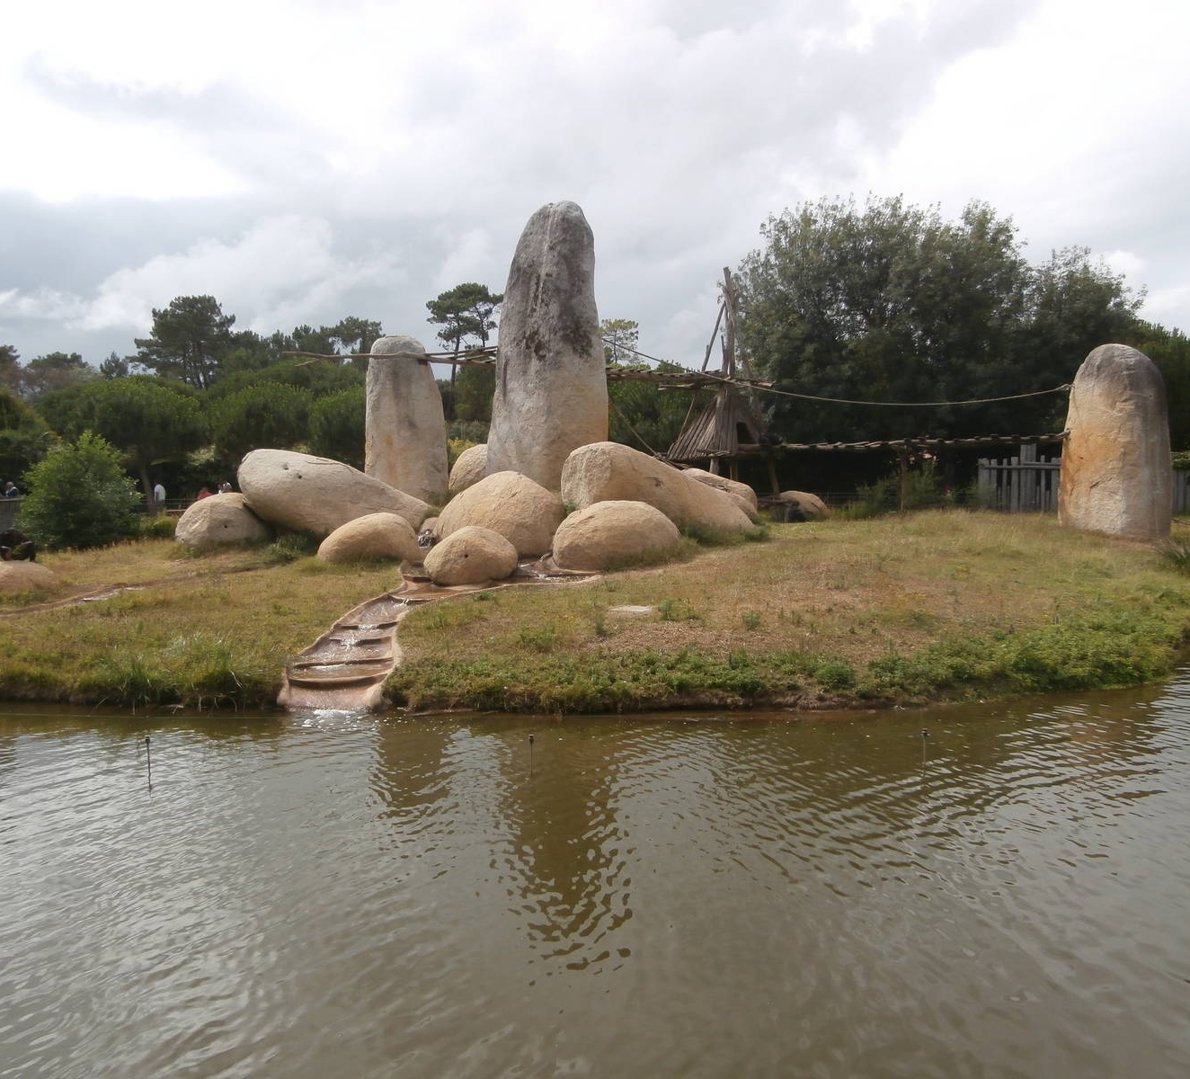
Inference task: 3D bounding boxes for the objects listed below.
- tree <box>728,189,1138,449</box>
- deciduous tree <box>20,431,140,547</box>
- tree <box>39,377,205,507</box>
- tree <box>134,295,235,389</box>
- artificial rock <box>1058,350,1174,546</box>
[{"bbox_3d":[14.632,-7.711,43.638,16.730,13.180,14.000,0,3,0],"label":"tree"},{"bbox_3d":[-14.450,-1.372,28.000,3.350,3.300,3.100,-3,4,-27],"label":"deciduous tree"},{"bbox_3d":[-23.271,-4.721,49.000,8.100,6.500,7.300,-3,4,-25],"label":"tree"},{"bbox_3d":[-27.742,-8.830,67.613,6.400,14.930,6.500,0,3,0],"label":"tree"},{"bbox_3d":[14.672,-2.754,28.190,2.880,5.350,2.700,0,3,0],"label":"artificial rock"}]

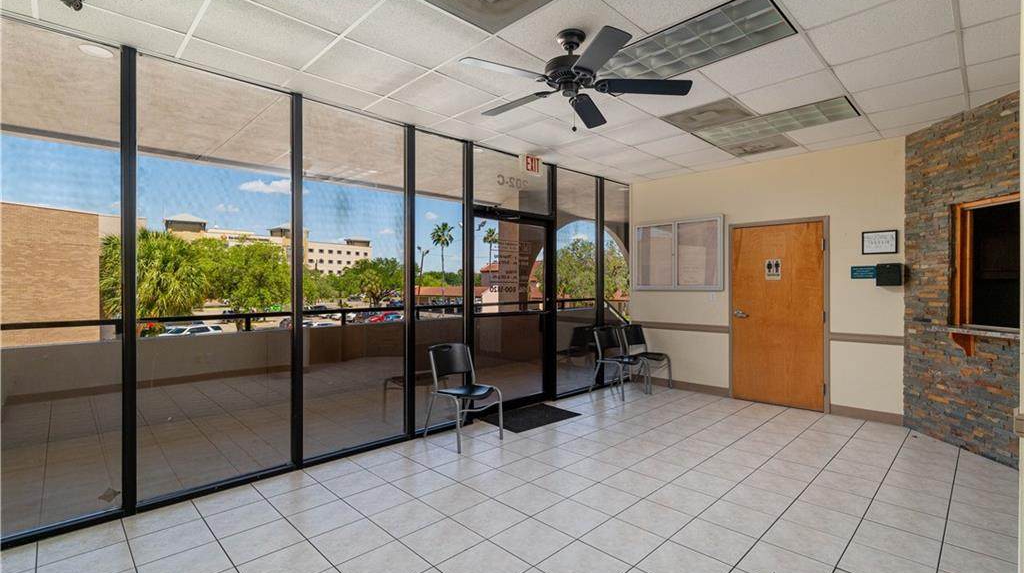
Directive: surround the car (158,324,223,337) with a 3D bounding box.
[{"bbox_3d":[-27.178,4.111,38.008,1.950,1.760,4.900,0,1,27],"label":"car"}]

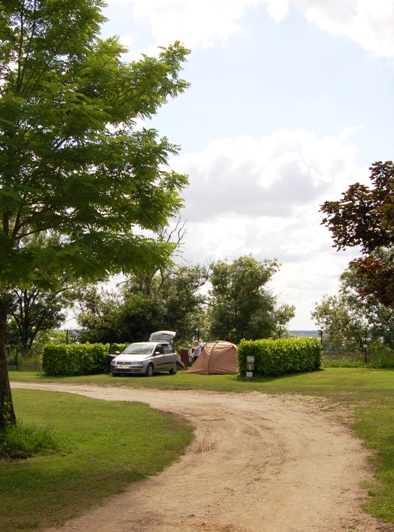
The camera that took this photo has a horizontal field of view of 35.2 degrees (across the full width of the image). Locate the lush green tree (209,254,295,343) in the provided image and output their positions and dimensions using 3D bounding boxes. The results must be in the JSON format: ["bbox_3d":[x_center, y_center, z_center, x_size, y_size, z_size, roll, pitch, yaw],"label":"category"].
[{"bbox_3d":[3.450,2.831,40.431,5.600,6.900,5.200,0,-6,0],"label":"lush green tree"}]

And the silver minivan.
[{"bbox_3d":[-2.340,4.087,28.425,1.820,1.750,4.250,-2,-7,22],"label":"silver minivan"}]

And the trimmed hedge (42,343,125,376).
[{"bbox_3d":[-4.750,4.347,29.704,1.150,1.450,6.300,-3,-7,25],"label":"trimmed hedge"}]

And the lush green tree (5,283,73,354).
[{"bbox_3d":[-9.000,2.963,34.884,4.300,5.400,4.200,0,-6,0],"label":"lush green tree"}]

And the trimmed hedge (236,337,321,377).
[{"bbox_3d":[4.000,4.270,29.512,1.200,1.600,7.300,-4,-7,31],"label":"trimmed hedge"}]

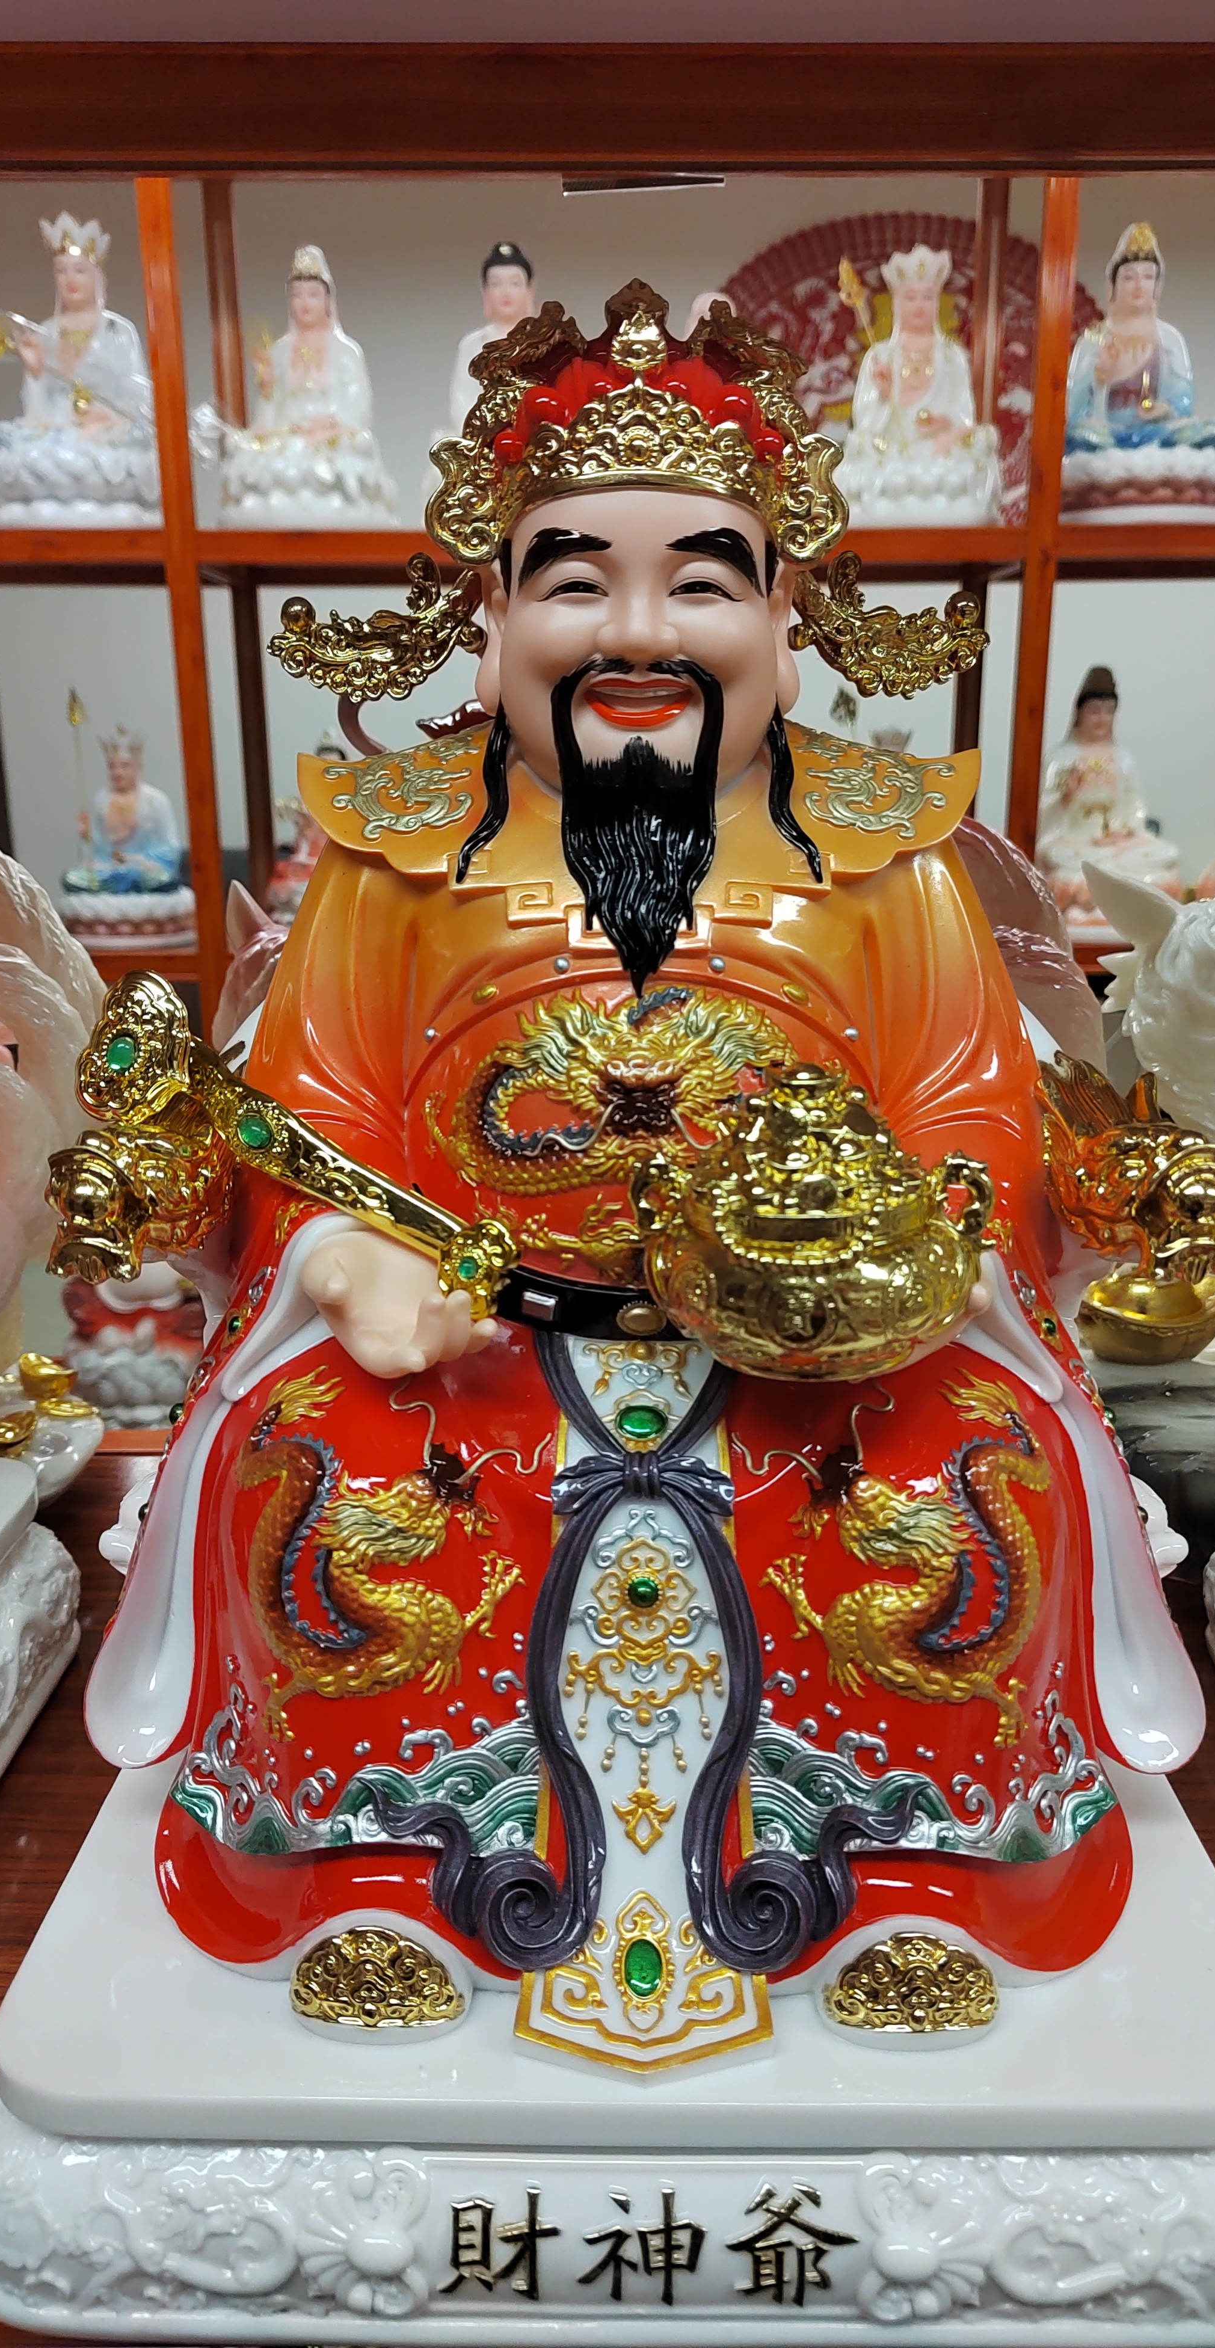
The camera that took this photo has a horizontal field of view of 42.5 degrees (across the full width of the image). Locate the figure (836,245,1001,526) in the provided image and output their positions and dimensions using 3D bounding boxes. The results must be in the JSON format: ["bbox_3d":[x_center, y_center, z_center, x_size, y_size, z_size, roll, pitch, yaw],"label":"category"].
[{"bbox_3d":[0.314,-0.784,1.576,0.161,0.272,0.160,0,16,0],"label":"figure"}]

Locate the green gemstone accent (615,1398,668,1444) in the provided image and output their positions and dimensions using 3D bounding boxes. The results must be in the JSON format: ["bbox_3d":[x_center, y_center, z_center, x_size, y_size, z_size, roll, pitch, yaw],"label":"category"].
[{"bbox_3d":[0.012,0.084,0.526,0.018,0.013,0.006,0,-11,0],"label":"green gemstone accent"}]

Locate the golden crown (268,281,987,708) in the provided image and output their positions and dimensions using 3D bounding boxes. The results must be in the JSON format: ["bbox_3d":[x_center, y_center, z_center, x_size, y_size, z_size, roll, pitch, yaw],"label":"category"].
[{"bbox_3d":[0.007,-0.231,0.540,0.250,0.130,0.135,0,16,0],"label":"golden crown"}]

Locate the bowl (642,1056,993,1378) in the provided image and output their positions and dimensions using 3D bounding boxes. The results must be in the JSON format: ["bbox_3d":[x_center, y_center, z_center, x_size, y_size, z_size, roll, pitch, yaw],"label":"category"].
[{"bbox_3d":[0.062,0.016,0.473,0.107,0.091,0.096,0,16,0],"label":"bowl"}]

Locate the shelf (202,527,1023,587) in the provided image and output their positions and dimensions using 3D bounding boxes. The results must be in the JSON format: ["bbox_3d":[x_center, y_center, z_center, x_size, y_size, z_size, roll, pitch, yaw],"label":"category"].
[{"bbox_3d":[0.004,-0.641,1.632,0.793,0.030,0.290,0,16,0],"label":"shelf"}]

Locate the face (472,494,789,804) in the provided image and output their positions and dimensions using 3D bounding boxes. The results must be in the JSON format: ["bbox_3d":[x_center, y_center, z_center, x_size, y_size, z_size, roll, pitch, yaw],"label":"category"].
[{"bbox_3d":[0.010,-0.176,0.517,0.107,0.102,0.074,0,16,0],"label":"face"}]

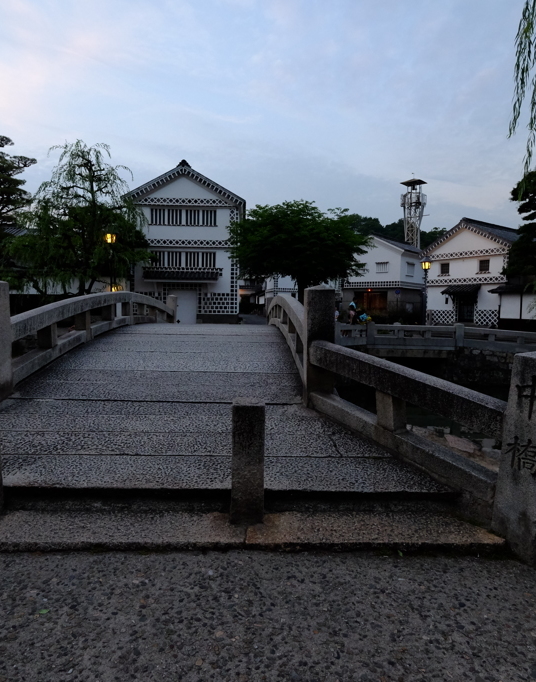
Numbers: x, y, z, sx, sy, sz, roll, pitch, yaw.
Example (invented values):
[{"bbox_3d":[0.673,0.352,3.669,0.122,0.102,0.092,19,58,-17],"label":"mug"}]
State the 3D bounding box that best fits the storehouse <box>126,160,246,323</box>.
[{"bbox_3d":[-4.861,-5.793,28.889,7.000,9.130,10.500,1,5,-3],"label":"storehouse"}]

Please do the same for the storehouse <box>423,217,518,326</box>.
[{"bbox_3d":[16.968,-4.626,30.454,10.500,7.110,6.300,-2,5,-33],"label":"storehouse"}]

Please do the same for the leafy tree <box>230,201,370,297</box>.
[{"bbox_3d":[1.375,-3.238,18.802,6.000,5.780,5.600,1,5,4],"label":"leafy tree"}]

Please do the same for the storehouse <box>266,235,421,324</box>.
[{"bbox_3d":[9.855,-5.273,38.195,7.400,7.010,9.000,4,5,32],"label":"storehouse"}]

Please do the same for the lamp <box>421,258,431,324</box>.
[{"bbox_3d":[7.495,-2.180,20.384,0.550,3.580,0.550,2,5,20],"label":"lamp"}]

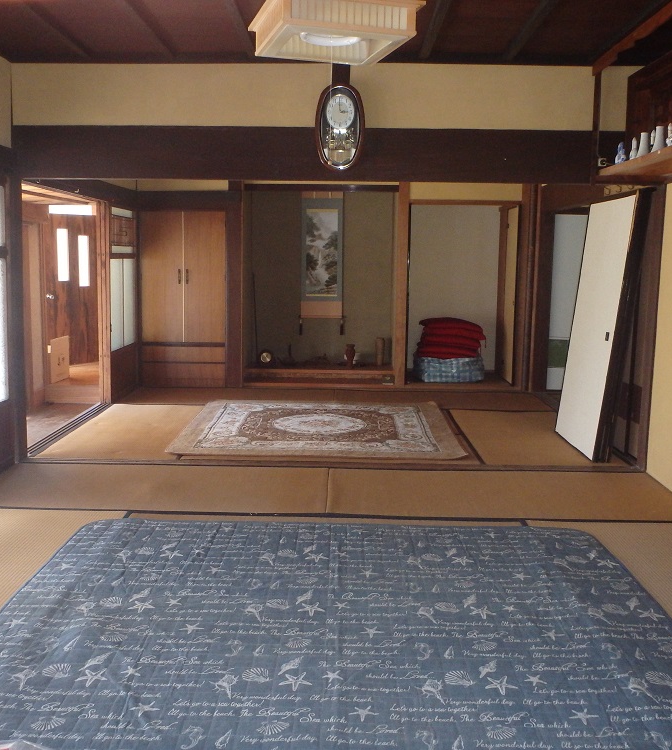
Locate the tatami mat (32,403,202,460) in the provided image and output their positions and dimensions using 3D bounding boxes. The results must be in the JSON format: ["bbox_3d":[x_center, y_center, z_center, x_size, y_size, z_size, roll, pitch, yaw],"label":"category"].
[{"bbox_3d":[-1.435,0.425,6.044,0.943,0.050,1.907,1,8,1],"label":"tatami mat"}]

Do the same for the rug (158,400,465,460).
[{"bbox_3d":[-0.109,0.375,6.286,1.995,0.020,2.017,1,8,1],"label":"rug"}]

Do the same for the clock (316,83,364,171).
[{"bbox_3d":[0.026,-1.408,4.620,0.283,0.478,0.090,1,8,1],"label":"clock"}]

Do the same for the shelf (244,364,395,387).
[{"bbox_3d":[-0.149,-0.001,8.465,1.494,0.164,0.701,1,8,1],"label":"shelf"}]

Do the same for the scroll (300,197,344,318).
[{"bbox_3d":[-0.156,-1.310,8.815,0.476,1.408,0.030,1,8,1],"label":"scroll"}]

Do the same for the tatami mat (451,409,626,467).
[{"bbox_3d":[1.418,0.470,5.997,0.926,0.050,1.882,1,8,1],"label":"tatami mat"}]

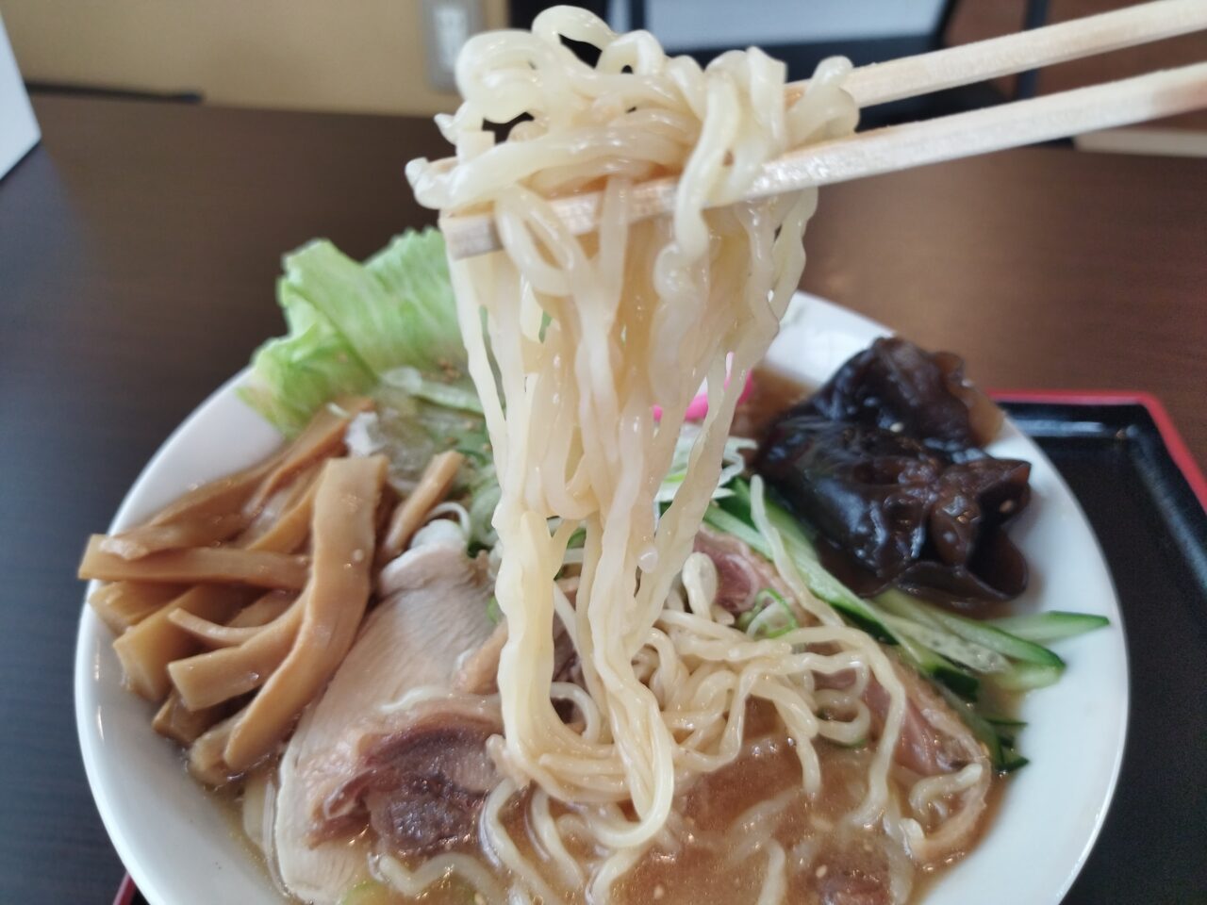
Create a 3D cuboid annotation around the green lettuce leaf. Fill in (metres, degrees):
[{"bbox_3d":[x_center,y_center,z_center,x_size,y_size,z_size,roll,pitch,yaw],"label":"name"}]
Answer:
[{"bbox_3d":[-0.058,-0.037,0.263,0.074,0.040,0.042,-16,47,-18],"label":"green lettuce leaf"}]

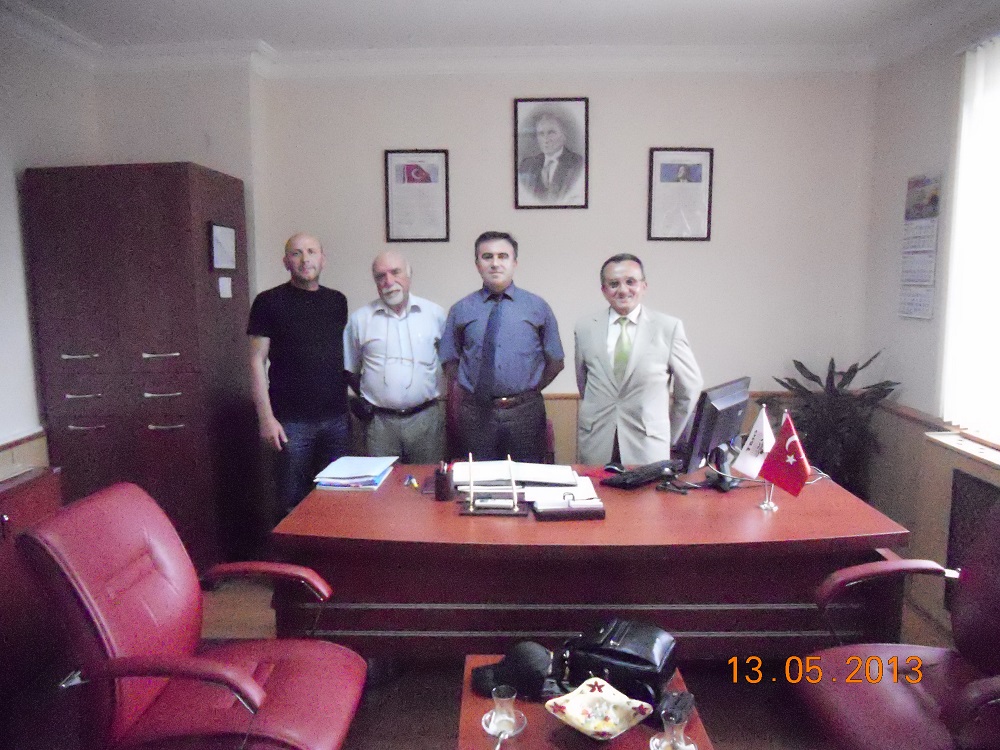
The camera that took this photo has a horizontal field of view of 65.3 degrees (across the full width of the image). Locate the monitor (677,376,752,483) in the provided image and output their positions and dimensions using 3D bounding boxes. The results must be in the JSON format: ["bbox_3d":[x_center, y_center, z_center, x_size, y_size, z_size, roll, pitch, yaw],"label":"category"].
[{"bbox_3d":[0.882,0.228,3.077,0.180,0.389,0.437,7,11,39],"label":"monitor"}]

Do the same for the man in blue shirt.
[{"bbox_3d":[0.011,0.240,3.509,0.551,1.745,0.340,0,7,1],"label":"man in blue shirt"}]

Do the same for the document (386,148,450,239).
[{"bbox_3d":[-0.455,-0.976,4.251,0.350,0.491,0.025,0,9,2],"label":"document"}]

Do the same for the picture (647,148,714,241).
[{"bbox_3d":[1.052,-1.047,4.528,0.369,0.530,0.030,0,7,1],"label":"picture"}]

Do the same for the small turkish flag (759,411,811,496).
[{"bbox_3d":[0.997,0.275,2.733,0.180,0.290,0.070,1,9,6],"label":"small turkish flag"}]

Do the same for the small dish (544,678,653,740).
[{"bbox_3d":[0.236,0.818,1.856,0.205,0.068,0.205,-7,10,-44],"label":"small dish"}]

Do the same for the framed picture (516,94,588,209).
[{"bbox_3d":[0.301,-1.280,4.506,0.424,0.626,0.030,0,7,1],"label":"framed picture"}]

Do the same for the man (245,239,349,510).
[{"bbox_3d":[-1.003,0.170,3.951,0.525,1.750,0.320,-2,9,-11],"label":"man"}]

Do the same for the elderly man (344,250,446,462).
[{"bbox_3d":[-0.464,0.275,3.569,0.481,1.661,0.350,-1,7,-4],"label":"elderly man"}]

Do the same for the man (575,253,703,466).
[{"bbox_3d":[0.607,0.289,3.514,0.571,1.645,0.340,2,9,14],"label":"man"}]

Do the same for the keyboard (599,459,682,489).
[{"bbox_3d":[0.569,0.400,3.137,0.155,0.030,0.440,7,11,39],"label":"keyboard"}]

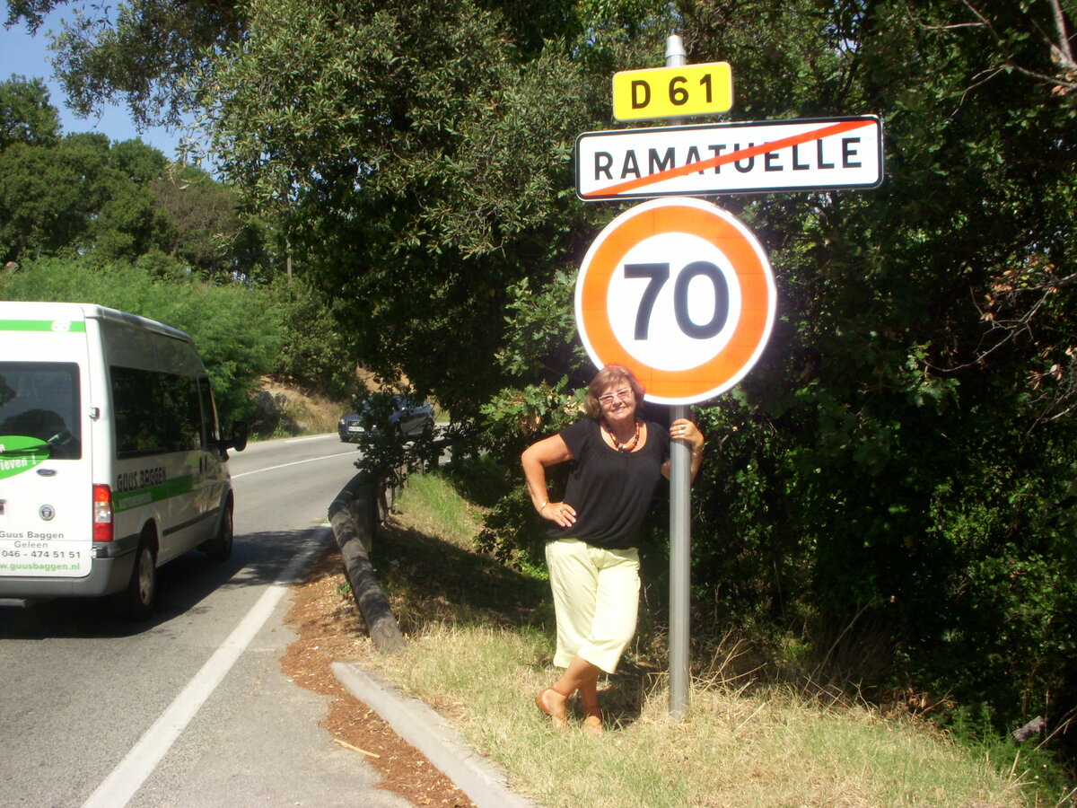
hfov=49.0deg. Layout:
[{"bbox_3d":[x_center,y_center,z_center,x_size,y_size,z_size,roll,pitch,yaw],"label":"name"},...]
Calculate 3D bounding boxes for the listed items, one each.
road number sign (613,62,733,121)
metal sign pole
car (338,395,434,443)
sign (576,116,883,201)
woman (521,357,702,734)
[{"bbox_3d":[0.562,-1.312,4.960,0.500,0.200,0.030,0,0,16],"label":"road number sign"},{"bbox_3d":[0.590,-0.110,5.000,0.086,2.900,0.086,0,0,15],"label":"metal sign pole"},{"bbox_3d":[-4.620,0.360,36.300,1.780,1.430,4.350,2,2,17],"label":"car"},{"bbox_3d":[0.790,-1.036,5.010,1.300,0.300,0.035,0,0,15],"label":"sign"},{"bbox_3d":[0.310,0.600,4.850,0.750,1.530,0.450,0,0,0],"label":"woman"}]

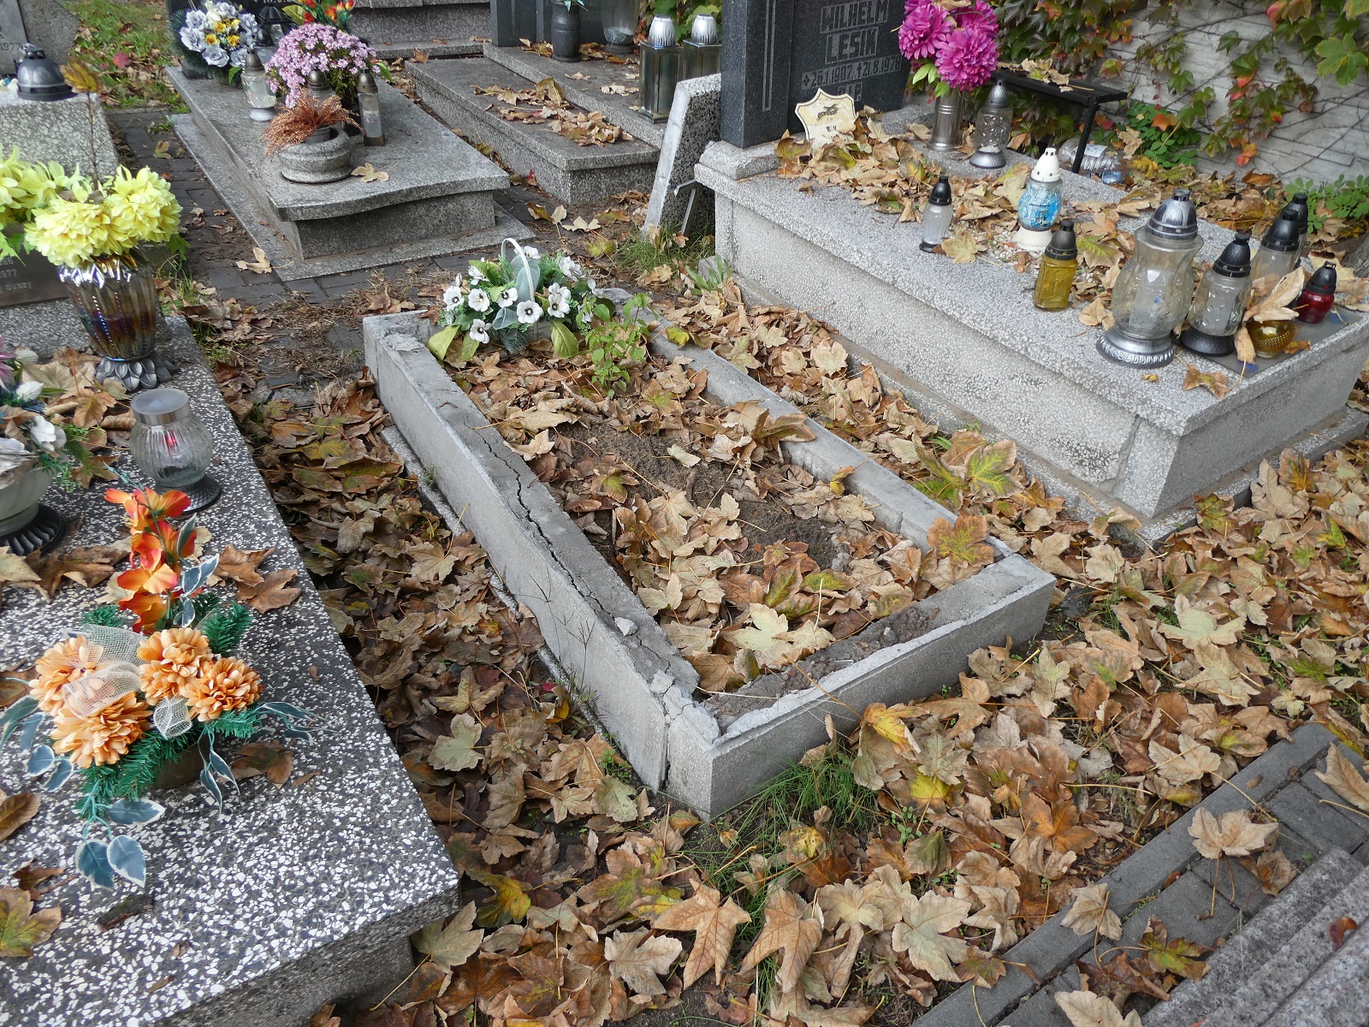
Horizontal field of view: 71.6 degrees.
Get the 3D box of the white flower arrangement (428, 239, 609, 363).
[{"bbox_3d":[-0.477,-0.633,2.716,0.420,0.250,0.280,-20,41,-26],"label":"white flower arrangement"}]

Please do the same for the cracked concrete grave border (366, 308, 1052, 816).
[{"bbox_3d":[-0.094,-0.139,2.275,0.785,0.154,1.760,-20,41,-26],"label":"cracked concrete grave border"}]

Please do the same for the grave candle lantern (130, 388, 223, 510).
[{"bbox_3d":[-0.875,-0.108,1.640,0.142,0.190,0.142,-20,41,-26],"label":"grave candle lantern"}]

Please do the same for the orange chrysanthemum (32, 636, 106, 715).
[{"bbox_3d":[-0.861,0.227,1.328,0.093,0.098,0.092,-28,47,-33],"label":"orange chrysanthemum"}]

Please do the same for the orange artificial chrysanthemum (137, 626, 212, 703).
[{"bbox_3d":[-0.720,0.214,1.341,0.096,0.098,0.092,-23,44,-29],"label":"orange artificial chrysanthemum"}]

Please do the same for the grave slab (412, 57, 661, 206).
[{"bbox_3d":[-0.796,-1.908,4.583,0.440,0.175,1.840,-20,43,-27],"label":"grave slab"}]

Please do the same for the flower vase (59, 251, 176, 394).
[{"bbox_3d":[-1.171,-0.398,1.986,0.178,0.235,0.178,-20,41,-26],"label":"flower vase"}]

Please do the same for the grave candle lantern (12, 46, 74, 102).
[{"bbox_3d":[-1.411,-0.969,2.078,0.120,0.098,0.120,-20,43,-27],"label":"grave candle lantern"}]

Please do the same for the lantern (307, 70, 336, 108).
[{"bbox_3d":[-1.443,-1.621,3.758,0.100,0.249,0.100,-20,43,-27],"label":"lantern"}]

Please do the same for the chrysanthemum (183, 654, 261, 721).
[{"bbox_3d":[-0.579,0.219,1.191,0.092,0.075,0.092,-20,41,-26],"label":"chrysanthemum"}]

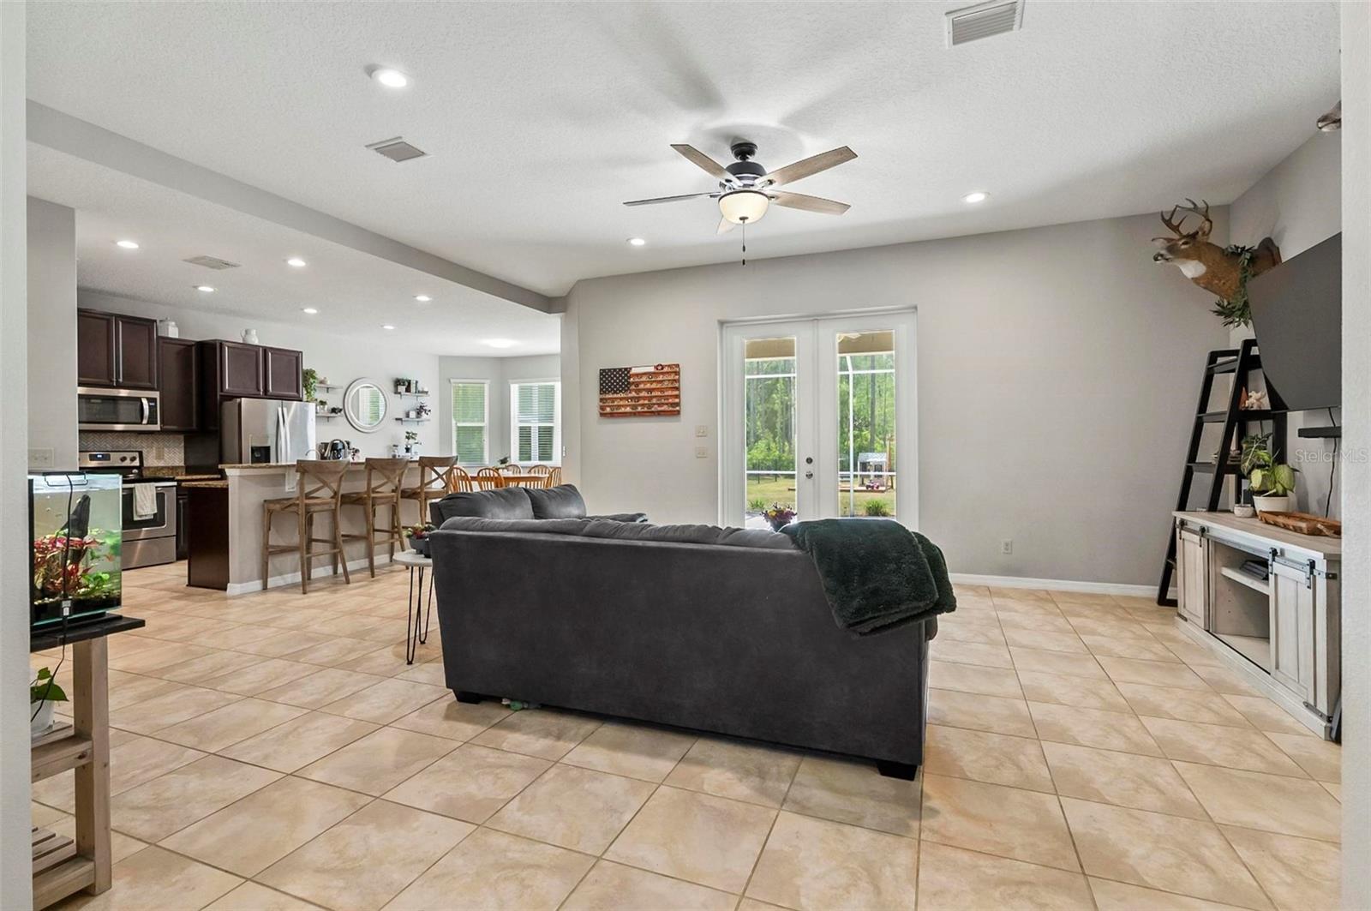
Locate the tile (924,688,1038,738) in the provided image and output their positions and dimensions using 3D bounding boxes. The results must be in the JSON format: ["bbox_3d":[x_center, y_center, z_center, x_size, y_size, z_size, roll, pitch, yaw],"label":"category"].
[{"bbox_3d":[1.385,1.213,2.867,0.450,0.020,0.453,0,0,23],"label":"tile"}]

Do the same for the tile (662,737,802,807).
[{"bbox_3d":[0.194,1.174,2.285,0.430,0.010,0.430,0,0,22],"label":"tile"}]

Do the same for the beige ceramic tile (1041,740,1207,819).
[{"bbox_3d":[1.502,1.122,2.119,0.418,0.010,0.415,0,0,22],"label":"beige ceramic tile"}]

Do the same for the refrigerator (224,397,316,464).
[{"bbox_3d":[-5.480,0.268,7.839,0.820,1.820,0.910,0,0,22],"label":"refrigerator"}]

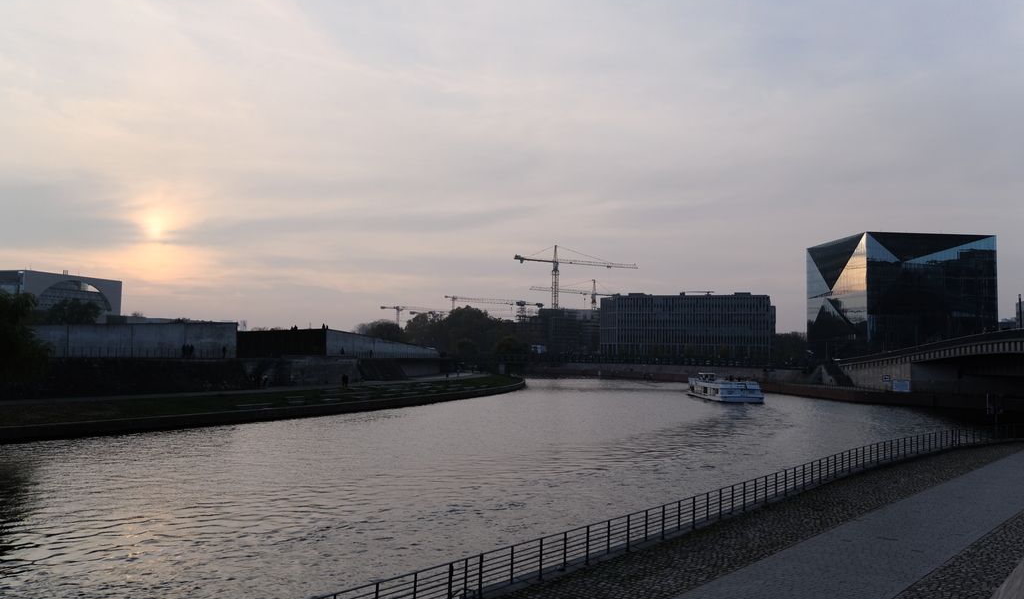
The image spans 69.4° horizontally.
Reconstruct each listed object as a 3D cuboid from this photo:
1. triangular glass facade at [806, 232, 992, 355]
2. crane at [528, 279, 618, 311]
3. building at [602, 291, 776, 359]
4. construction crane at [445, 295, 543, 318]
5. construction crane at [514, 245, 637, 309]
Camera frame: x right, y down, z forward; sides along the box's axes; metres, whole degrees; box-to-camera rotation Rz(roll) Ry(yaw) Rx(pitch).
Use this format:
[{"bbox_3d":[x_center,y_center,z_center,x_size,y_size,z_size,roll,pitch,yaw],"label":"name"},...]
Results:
[{"bbox_3d":[132.520,1.510,255.800,42.500,42.500,42.500,1,-3,-3],"label":"triangular glass facade"},{"bbox_3d":[40.110,9.810,467.000,69.300,46.200,2.500,3,-4,-33],"label":"crane"},{"bbox_3d":[87.420,13.880,374.700,80.600,29.700,38.000,0,-3,16],"label":"building"},{"bbox_3d":[-7.090,15.520,445.750,65.400,30.700,2.500,3,-4,-35],"label":"construction crane"},{"bbox_3d":[36.610,0.370,403.430,81.100,57.500,2.500,3,-4,-30],"label":"construction crane"}]

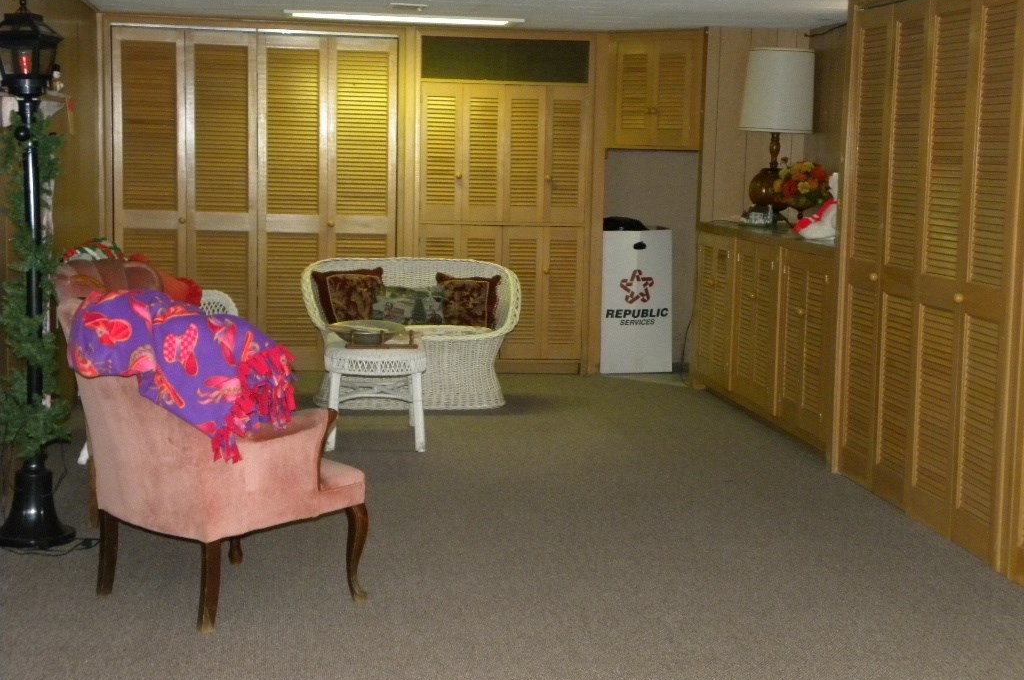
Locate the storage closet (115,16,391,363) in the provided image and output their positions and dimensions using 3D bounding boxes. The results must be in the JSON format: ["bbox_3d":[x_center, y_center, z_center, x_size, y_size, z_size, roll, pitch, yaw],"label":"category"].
[{"bbox_3d":[-1.562,-0.851,10.501,1.670,2.010,0.450,0,6,-8],"label":"storage closet"}]

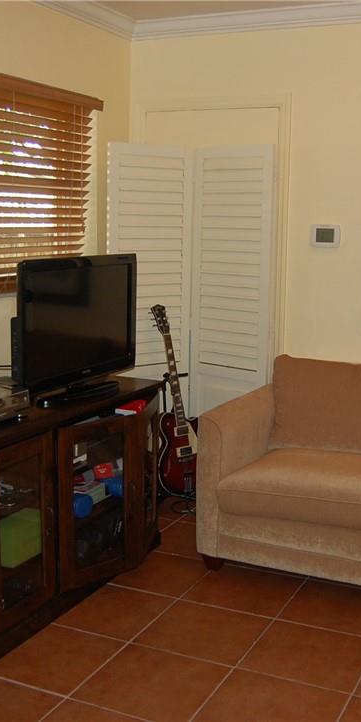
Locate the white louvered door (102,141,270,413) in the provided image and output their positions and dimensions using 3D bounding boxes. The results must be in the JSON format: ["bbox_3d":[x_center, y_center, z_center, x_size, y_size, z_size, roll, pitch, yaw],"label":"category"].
[{"bbox_3d":[0.051,-0.156,4.155,0.804,1.849,0.275,2,9,6],"label":"white louvered door"}]

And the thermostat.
[{"bbox_3d":[0.711,-0.610,3.988,0.138,0.103,0.033,5,11,24],"label":"thermostat"}]

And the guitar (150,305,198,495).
[{"bbox_3d":[-0.030,0.196,4.084,0.335,1.000,0.075,-5,-5,-38],"label":"guitar"}]

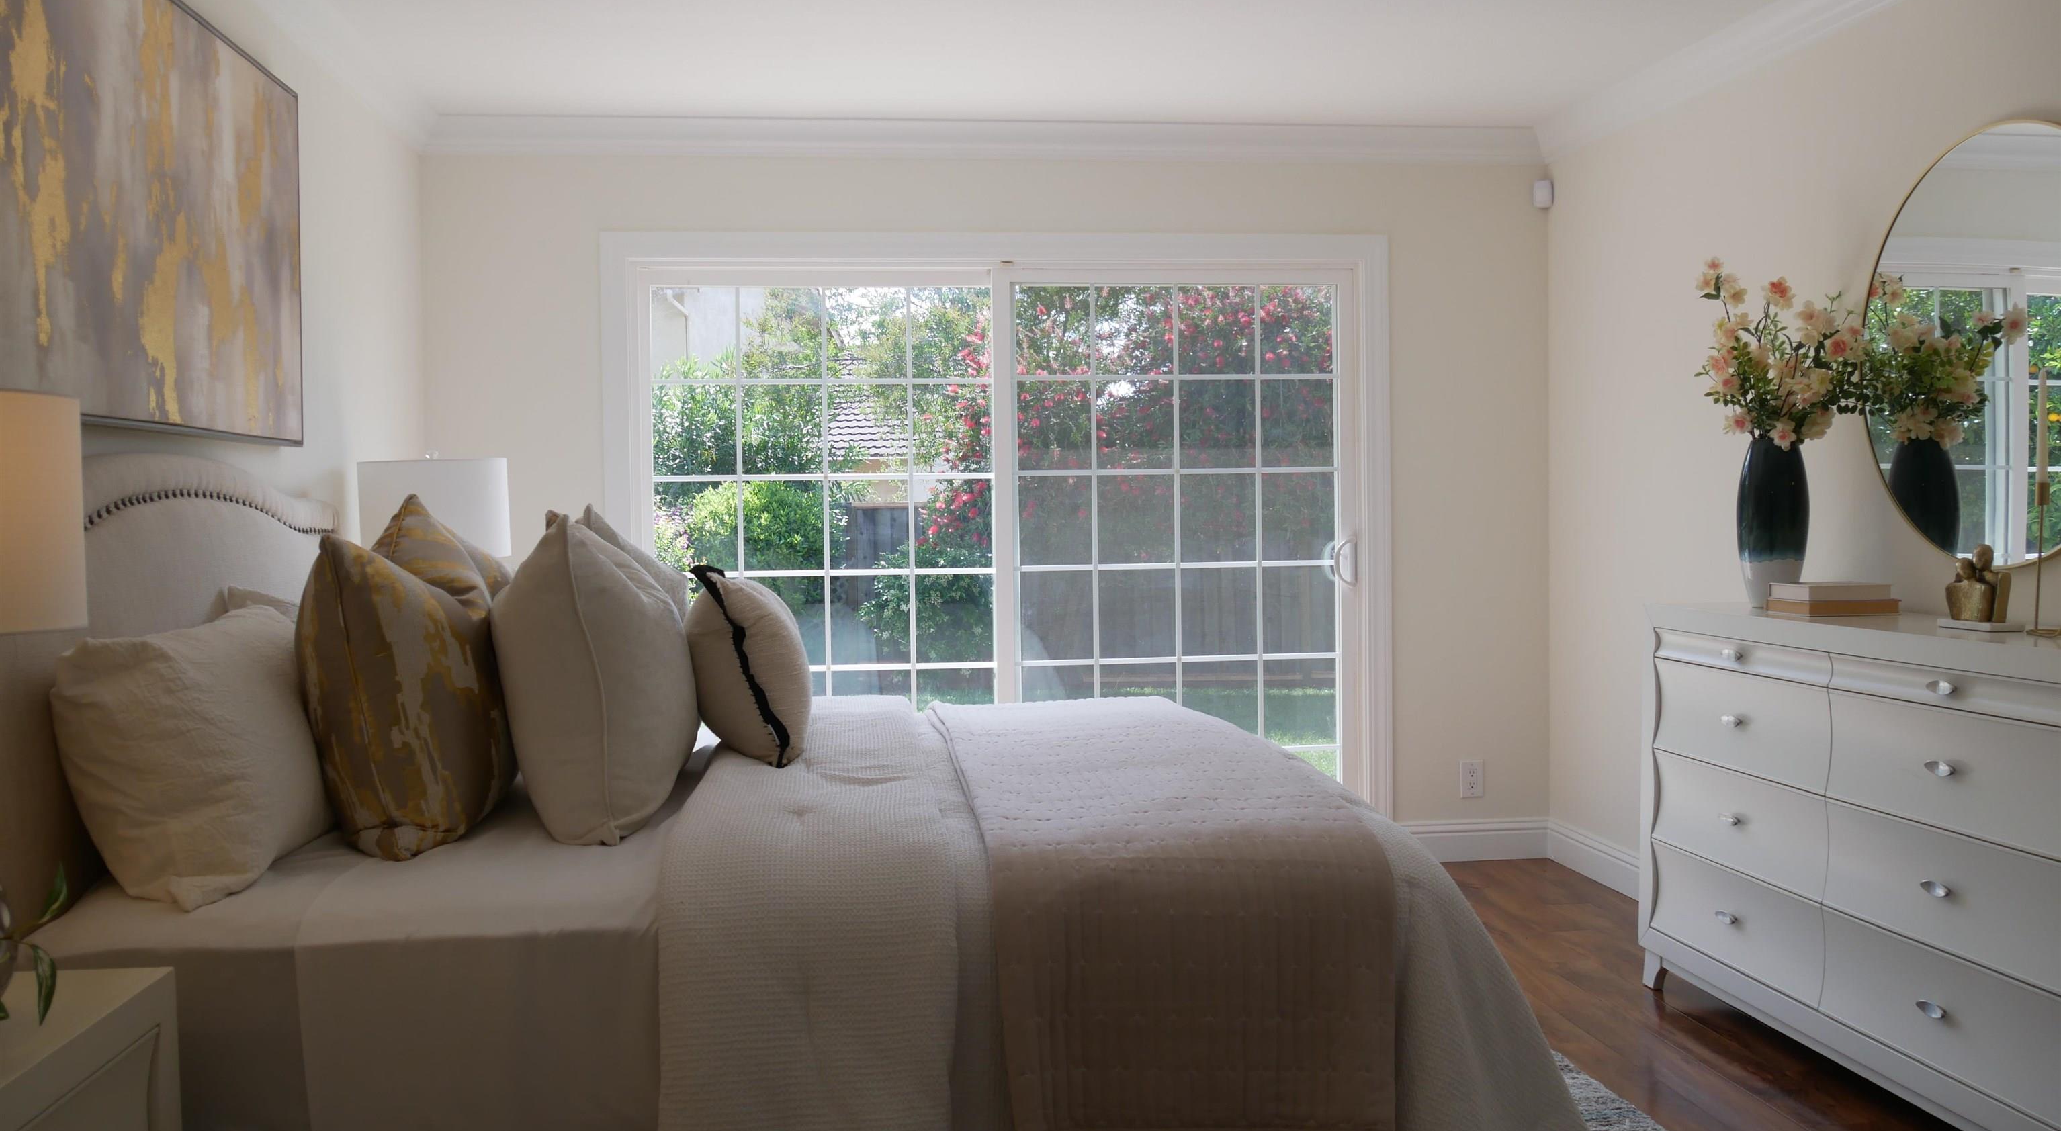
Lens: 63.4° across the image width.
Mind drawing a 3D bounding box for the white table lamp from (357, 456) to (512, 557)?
[{"bbox_3d":[-1.507,0.062,4.221,0.360,0.685,0.360,-1,2,-8],"label":"white table lamp"}]

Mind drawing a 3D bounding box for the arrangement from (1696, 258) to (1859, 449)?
[{"bbox_3d":[1.747,-0.497,3.905,0.320,0.453,0.340,-1,2,-8],"label":"arrangement"}]

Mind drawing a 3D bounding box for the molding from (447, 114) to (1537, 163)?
[{"bbox_3d":[-0.067,-1.347,5.305,3.630,0.107,0.085,-1,2,-8],"label":"molding"}]

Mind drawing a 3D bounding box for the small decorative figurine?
[{"bbox_3d":[1.847,0.036,3.241,0.065,0.151,0.115,-1,2,-8],"label":"small decorative figurine"}]

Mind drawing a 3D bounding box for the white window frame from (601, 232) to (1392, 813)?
[{"bbox_3d":[-0.053,0.012,5.426,2.420,2.051,0.120,-1,2,-8],"label":"white window frame"}]

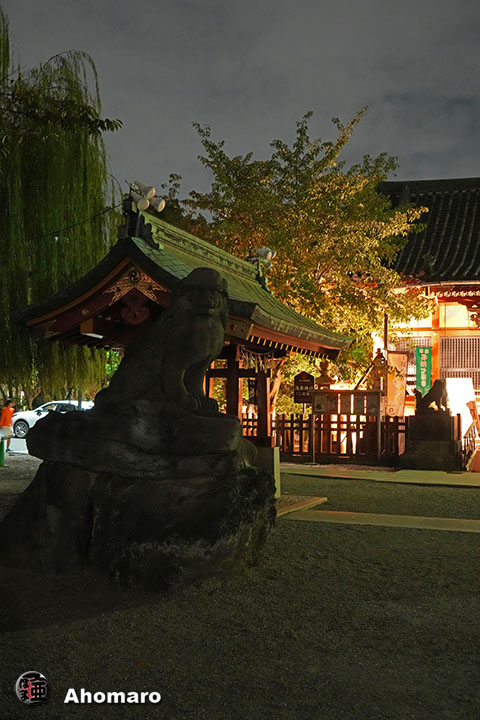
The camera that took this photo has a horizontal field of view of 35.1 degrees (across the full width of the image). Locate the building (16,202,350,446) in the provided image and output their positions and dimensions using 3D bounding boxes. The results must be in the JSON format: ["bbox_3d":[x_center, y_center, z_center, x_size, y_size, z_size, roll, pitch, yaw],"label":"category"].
[{"bbox_3d":[-0.430,-0.033,11.311,3.250,3.600,4.600,-1,-3,20],"label":"building"}]

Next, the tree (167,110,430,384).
[{"bbox_3d":[1.750,-1.912,20.427,6.500,9.100,6.200,0,-3,0],"label":"tree"}]

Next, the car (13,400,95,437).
[{"bbox_3d":[-7.900,2.492,32.915,4.500,1.640,1.820,-1,-3,10],"label":"car"}]

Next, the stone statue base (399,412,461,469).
[{"bbox_3d":[4.250,1.726,16.633,1.280,1.250,1.150,-1,-3,20],"label":"stone statue base"}]

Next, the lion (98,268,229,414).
[{"bbox_3d":[-0.740,-0.173,7.269,1.140,1.400,0.620,-2,-3,27],"label":"lion"}]

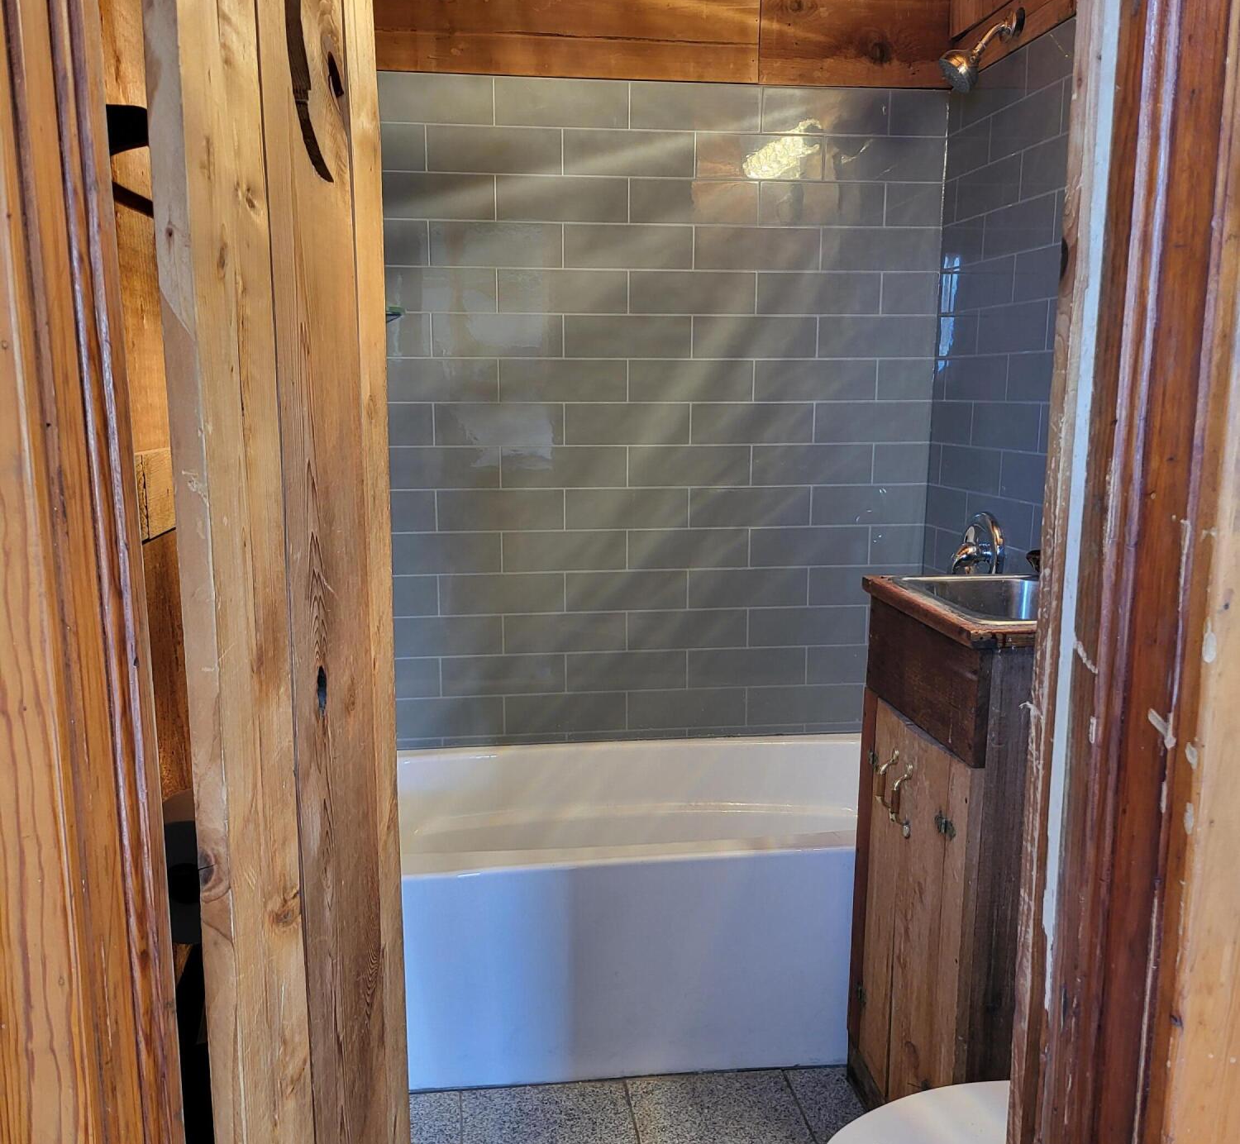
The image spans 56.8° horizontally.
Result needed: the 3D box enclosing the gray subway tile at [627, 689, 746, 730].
[{"bbox_3d":[0.169,0.346,2.908,0.304,0.102,0.009,-1,11,-7],"label":"gray subway tile"}]

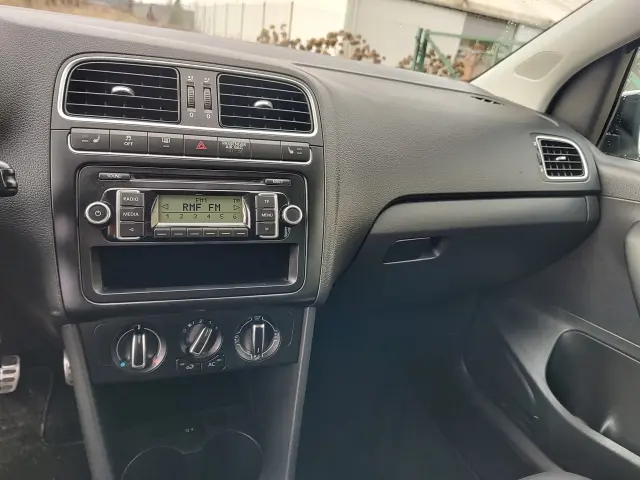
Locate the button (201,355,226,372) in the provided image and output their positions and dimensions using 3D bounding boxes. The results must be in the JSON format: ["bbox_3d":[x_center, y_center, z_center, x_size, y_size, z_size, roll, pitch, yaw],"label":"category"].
[{"bbox_3d":[-0.122,0.140,0.485,0.025,0.015,0.012,-1,7,-21],"label":"button"}]

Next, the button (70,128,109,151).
[{"bbox_3d":[-0.214,-0.092,0.400,0.031,0.020,0.015,-1,0,-21],"label":"button"}]

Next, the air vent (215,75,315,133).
[{"bbox_3d":[-0.062,-0.144,0.473,0.102,0.060,0.030,-1,-9,-21],"label":"air vent"}]

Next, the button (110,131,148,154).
[{"bbox_3d":[-0.184,-0.093,0.411,0.033,0.021,0.015,-1,0,-21],"label":"button"}]

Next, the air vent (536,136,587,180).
[{"bbox_3d":[0.387,-0.128,0.703,0.099,0.069,0.030,-4,-10,-27],"label":"air vent"}]

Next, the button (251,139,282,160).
[{"bbox_3d":[-0.059,-0.096,0.459,0.034,0.021,0.015,-1,0,-21],"label":"button"}]

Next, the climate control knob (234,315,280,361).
[{"bbox_3d":[-0.070,0.114,0.485,0.052,0.052,0.024,-1,7,-21],"label":"climate control knob"}]

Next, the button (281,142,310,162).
[{"bbox_3d":[-0.029,-0.095,0.471,0.032,0.021,0.015,-1,0,-21],"label":"button"}]

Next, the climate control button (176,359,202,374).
[{"bbox_3d":[-0.146,0.140,0.476,0.026,0.015,0.012,-1,7,-21],"label":"climate control button"}]

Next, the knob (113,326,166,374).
[{"bbox_3d":[-0.186,0.114,0.440,0.049,0.049,0.024,-1,7,-21],"label":"knob"}]

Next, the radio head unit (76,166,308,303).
[{"bbox_3d":[-0.126,-0.006,0.452,0.222,0.130,0.050,-1,7,-21],"label":"radio head unit"}]

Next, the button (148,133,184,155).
[{"bbox_3d":[-0.153,-0.093,0.423,0.033,0.021,0.015,-1,0,-21],"label":"button"}]

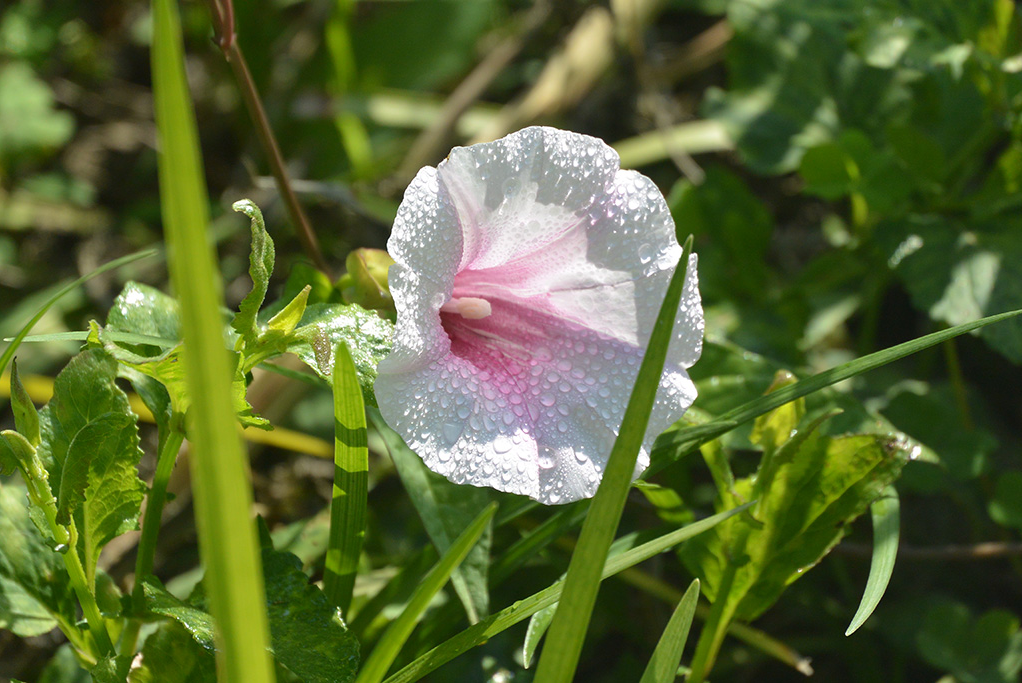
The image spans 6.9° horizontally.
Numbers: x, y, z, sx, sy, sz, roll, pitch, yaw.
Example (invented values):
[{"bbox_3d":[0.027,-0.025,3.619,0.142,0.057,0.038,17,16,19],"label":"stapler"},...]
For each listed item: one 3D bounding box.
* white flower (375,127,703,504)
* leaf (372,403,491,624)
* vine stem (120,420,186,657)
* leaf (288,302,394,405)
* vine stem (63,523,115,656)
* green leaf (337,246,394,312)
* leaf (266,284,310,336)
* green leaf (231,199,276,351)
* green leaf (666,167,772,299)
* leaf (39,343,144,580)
[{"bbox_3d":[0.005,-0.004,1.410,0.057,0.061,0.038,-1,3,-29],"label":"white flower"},{"bbox_3d":[-0.013,0.029,1.435,0.014,0.036,0.009,-14,18,6],"label":"leaf"},{"bbox_3d":[-0.060,0.033,1.405,0.003,0.041,0.003,12,20,-5],"label":"vine stem"},{"bbox_3d":[-0.028,0.002,1.405,0.018,0.013,0.012,0,23,0],"label":"leaf"},{"bbox_3d":[-0.070,0.041,1.400,0.003,0.024,0.003,-16,18,7],"label":"vine stem"},{"bbox_3d":[-0.024,-0.010,1.425,0.011,0.009,0.009,0,23,0],"label":"green leaf"},{"bbox_3d":[-0.037,-0.005,1.400,0.004,0.010,0.003,36,12,-14],"label":"leaf"},{"bbox_3d":[-0.043,-0.011,1.405,0.007,0.025,0.007,0,23,0],"label":"green leaf"},{"bbox_3d":[0.037,-0.019,1.480,0.018,0.022,0.010,0,23,0],"label":"green leaf"},{"bbox_3d":[-0.070,0.020,1.400,0.018,0.036,0.012,-2,23,-5],"label":"leaf"}]

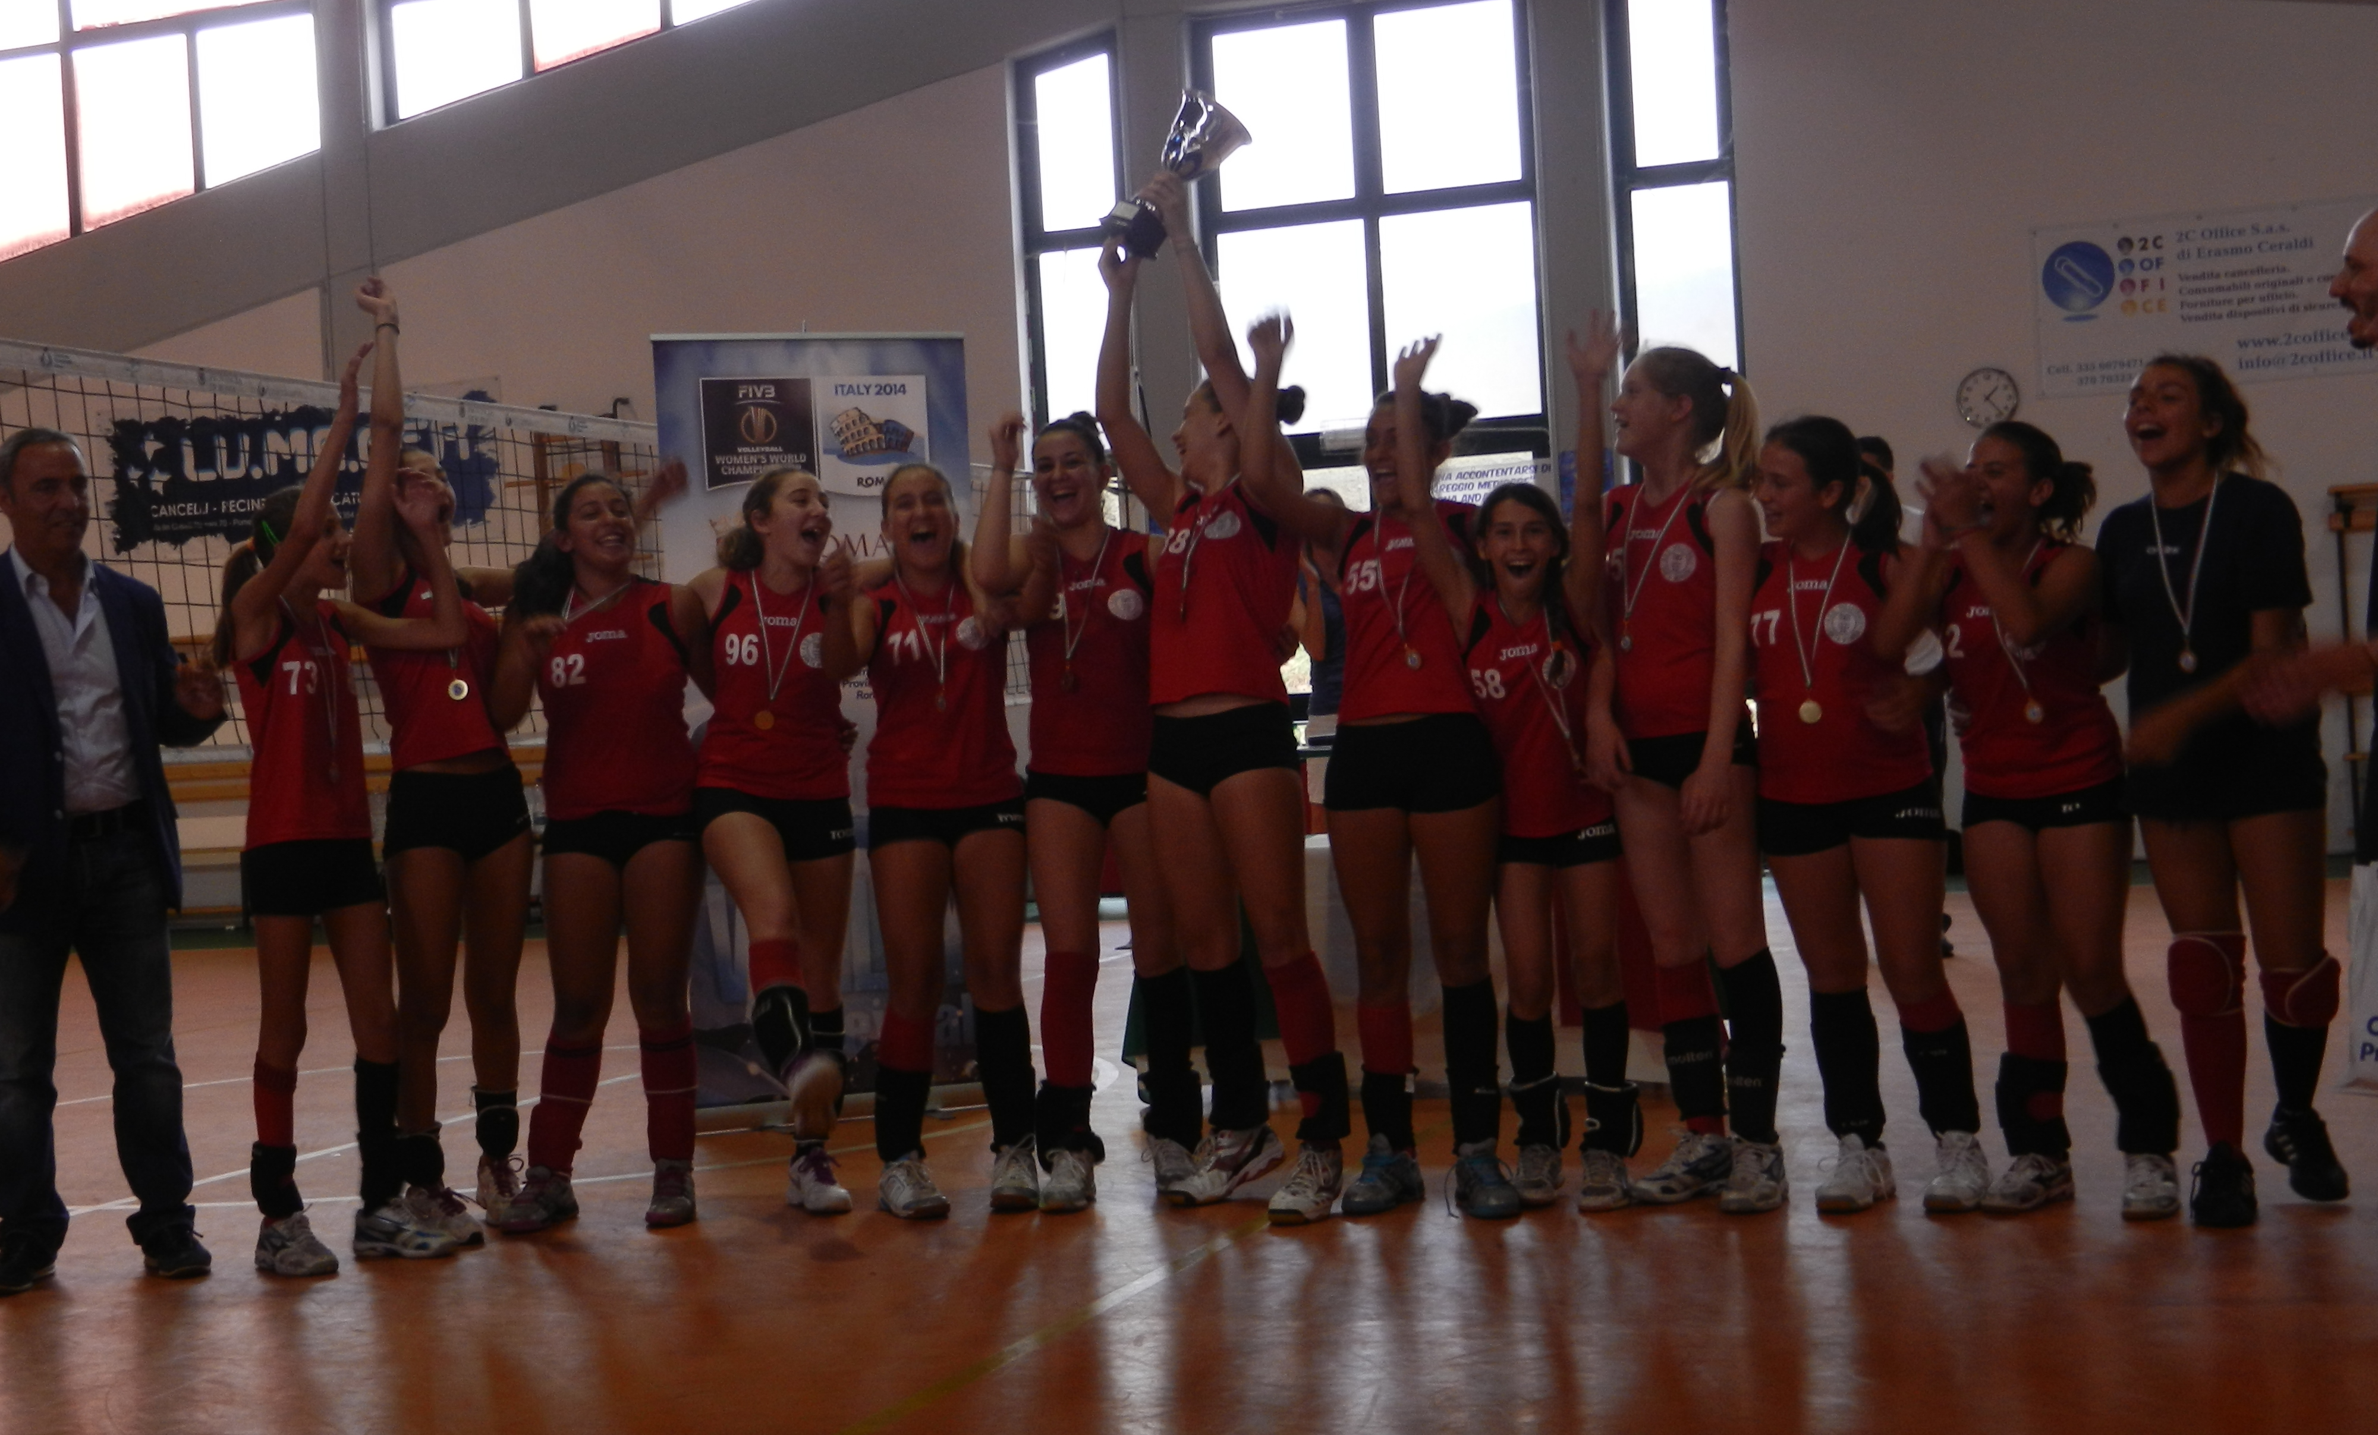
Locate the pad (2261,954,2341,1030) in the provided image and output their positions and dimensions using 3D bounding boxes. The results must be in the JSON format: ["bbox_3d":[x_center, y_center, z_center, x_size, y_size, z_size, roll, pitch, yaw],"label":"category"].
[{"bbox_3d":[2.032,0.502,5.650,0.130,0.140,0.140,-3,0,-35],"label":"pad"}]

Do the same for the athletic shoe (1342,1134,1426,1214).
[{"bbox_3d":[0.407,0.944,6.419,0.105,0.125,0.280,-3,1,24],"label":"athletic shoe"}]

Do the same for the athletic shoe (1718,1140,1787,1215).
[{"bbox_3d":[1.147,0.923,6.286,0.105,0.125,0.280,-3,1,30],"label":"athletic shoe"}]

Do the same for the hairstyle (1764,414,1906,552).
[{"bbox_3d":[1.303,-0.469,6.220,0.250,0.270,0.180,-4,1,-30],"label":"hairstyle"}]

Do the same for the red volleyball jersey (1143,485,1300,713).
[{"bbox_3d":[0.073,-0.262,6.563,0.330,0.470,0.230,0,0,25],"label":"red volleyball jersey"}]

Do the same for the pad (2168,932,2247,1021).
[{"bbox_3d":[1.918,0.488,5.820,0.135,0.165,0.145,-2,1,42],"label":"pad"}]

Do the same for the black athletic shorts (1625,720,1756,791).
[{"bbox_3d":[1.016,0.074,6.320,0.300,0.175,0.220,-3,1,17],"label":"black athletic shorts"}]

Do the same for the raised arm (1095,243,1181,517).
[{"bbox_3d":[-0.107,-0.709,6.480,0.165,0.580,0.190,-3,1,15],"label":"raised arm"}]

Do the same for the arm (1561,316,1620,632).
[{"bbox_3d":[0.833,-0.502,6.405,0.115,0.635,0.130,-3,1,7],"label":"arm"}]

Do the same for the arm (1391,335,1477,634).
[{"bbox_3d":[0.511,-0.484,6.415,0.170,0.600,0.150,-3,1,4],"label":"arm"}]

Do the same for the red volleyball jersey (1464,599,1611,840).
[{"bbox_3d":[0.718,0.004,6.371,0.285,0.485,0.210,-6,0,9],"label":"red volleyball jersey"}]

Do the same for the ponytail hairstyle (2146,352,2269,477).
[{"bbox_3d":[1.911,-0.571,5.809,0.250,0.215,0.190,4,-4,-38],"label":"ponytail hairstyle"}]

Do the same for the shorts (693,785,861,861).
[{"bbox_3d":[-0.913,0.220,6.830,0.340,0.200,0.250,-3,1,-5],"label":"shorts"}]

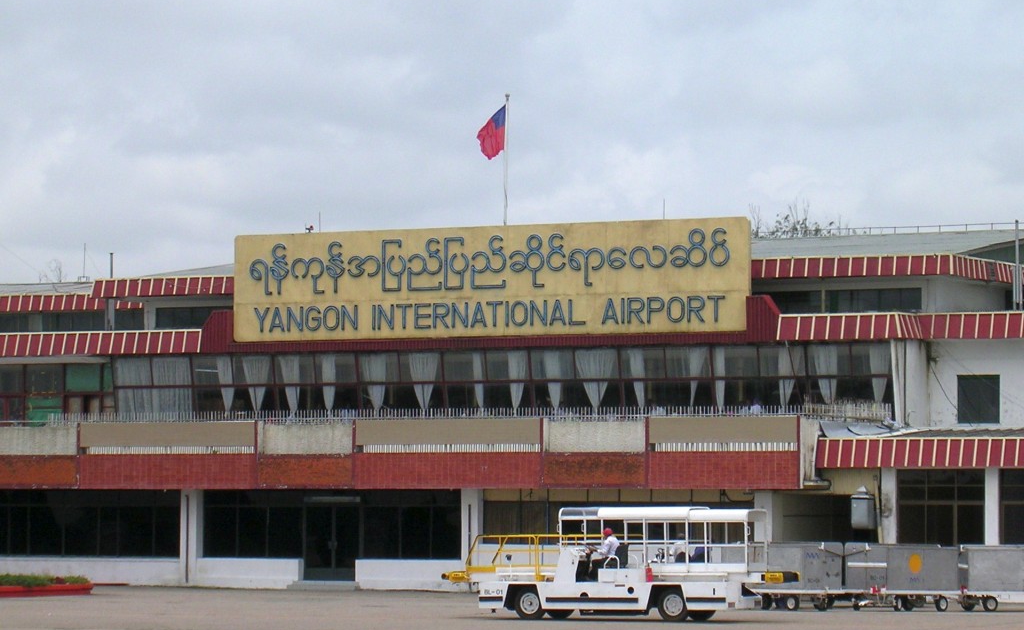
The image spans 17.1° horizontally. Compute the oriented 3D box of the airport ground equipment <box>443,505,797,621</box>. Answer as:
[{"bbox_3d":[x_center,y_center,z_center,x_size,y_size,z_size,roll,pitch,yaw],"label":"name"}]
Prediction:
[{"bbox_3d":[2.342,5.627,76.875,8.300,2.530,2.000,-1,-4,26],"label":"airport ground equipment"}]

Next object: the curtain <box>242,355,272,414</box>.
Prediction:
[{"bbox_3d":[-8.021,2.182,106.791,0.930,1.821,0.180,-1,-3,25],"label":"curtain"}]

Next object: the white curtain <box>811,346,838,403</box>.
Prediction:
[{"bbox_3d":[9.063,1.696,98.657,0.788,1.740,0.180,-1,-3,25],"label":"white curtain"}]

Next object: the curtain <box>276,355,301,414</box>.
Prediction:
[{"bbox_3d":[-6.984,2.172,106.296,0.778,1.812,0.180,-1,-3,25],"label":"curtain"}]

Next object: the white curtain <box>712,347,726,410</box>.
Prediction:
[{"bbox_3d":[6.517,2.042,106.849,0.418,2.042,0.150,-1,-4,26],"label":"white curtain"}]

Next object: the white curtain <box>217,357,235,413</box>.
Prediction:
[{"bbox_3d":[-9.034,2.192,107.275,0.575,1.829,0.180,-1,-3,25],"label":"white curtain"}]

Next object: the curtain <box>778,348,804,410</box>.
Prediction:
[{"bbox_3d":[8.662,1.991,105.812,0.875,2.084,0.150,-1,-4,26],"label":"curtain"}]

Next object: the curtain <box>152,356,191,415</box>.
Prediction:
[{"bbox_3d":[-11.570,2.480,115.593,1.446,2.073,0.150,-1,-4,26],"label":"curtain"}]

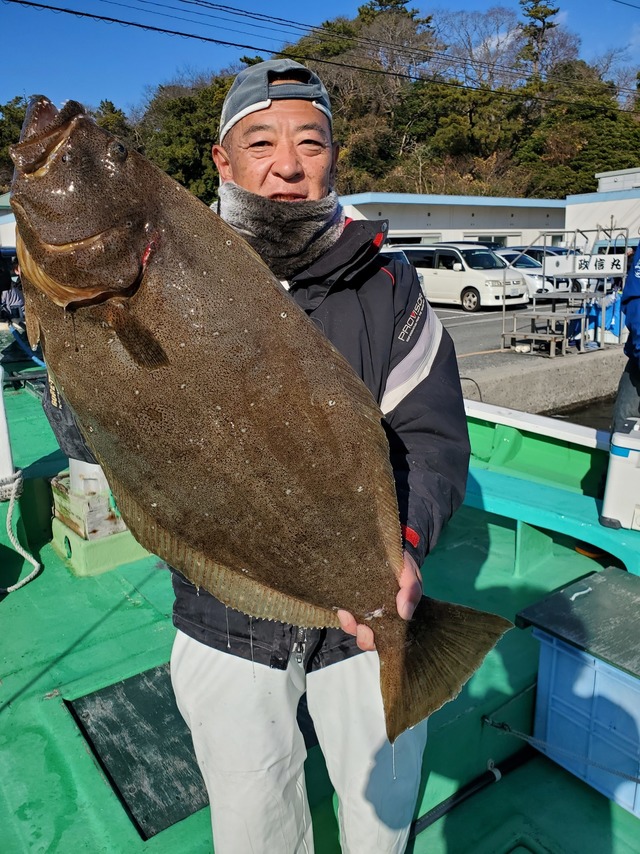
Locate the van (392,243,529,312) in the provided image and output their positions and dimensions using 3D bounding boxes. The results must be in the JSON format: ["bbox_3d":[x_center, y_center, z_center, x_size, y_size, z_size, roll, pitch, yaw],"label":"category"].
[{"bbox_3d":[3.958,-4.469,19.058,1.700,1.840,4.650,-11,17,-32],"label":"van"}]

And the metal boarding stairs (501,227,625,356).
[{"bbox_3d":[4.030,-2.245,10.570,1.740,1.880,0.990,-11,17,-31],"label":"metal boarding stairs"}]

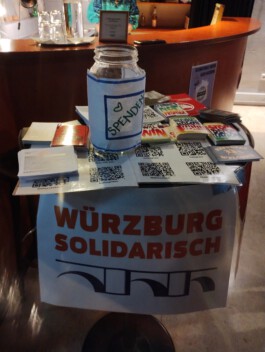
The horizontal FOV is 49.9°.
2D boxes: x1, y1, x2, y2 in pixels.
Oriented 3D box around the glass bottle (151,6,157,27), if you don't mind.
[{"bbox_3d":[0.275,-2.018,3.640,0.064,0.244,0.064,4,32,3],"label":"glass bottle"}]

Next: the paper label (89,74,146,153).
[{"bbox_3d":[-0.035,-0.146,0.625,0.120,0.155,0.118,1,32,-1],"label":"paper label"}]

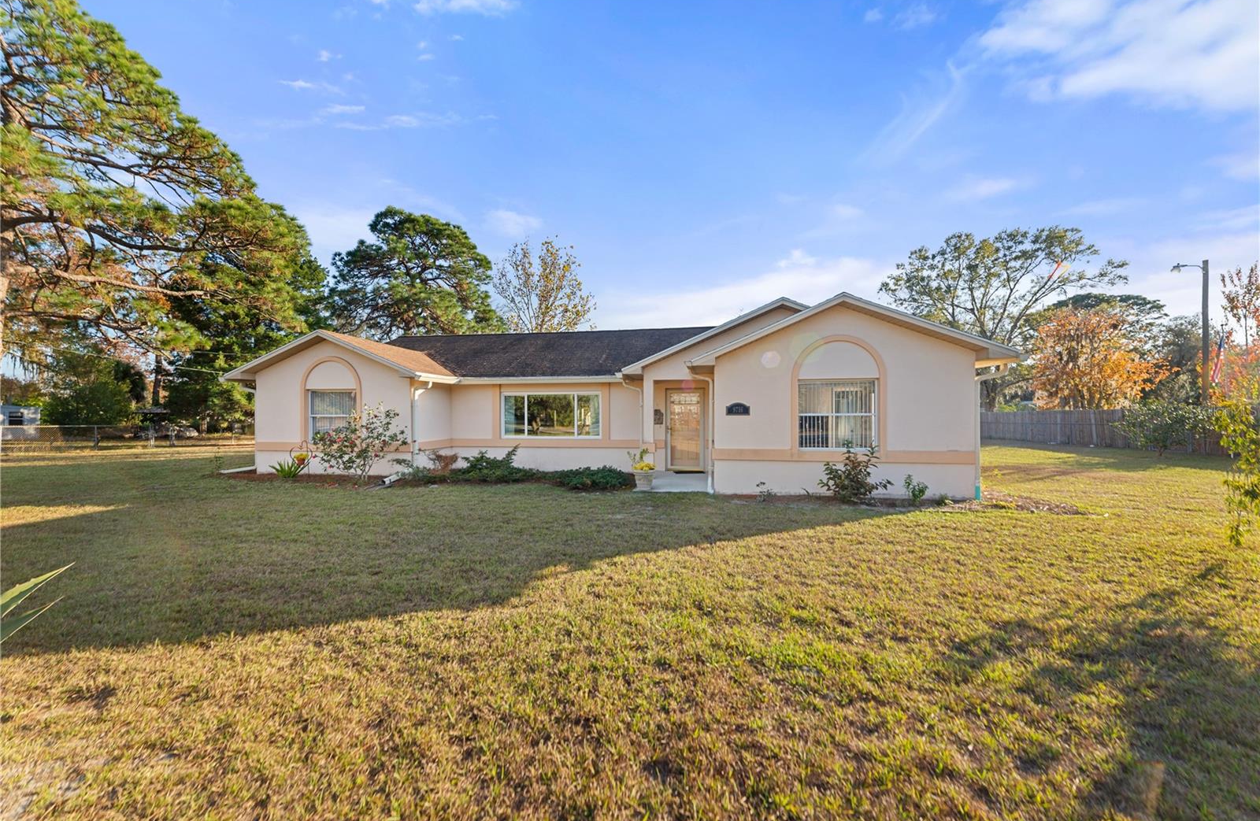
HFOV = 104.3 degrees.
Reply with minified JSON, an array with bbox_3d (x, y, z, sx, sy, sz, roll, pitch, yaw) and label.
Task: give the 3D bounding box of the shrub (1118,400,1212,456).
[{"bbox_3d":[20.165,0.664,18.500,2.800,2.110,2.600,0,-1,10],"label":"shrub"}]

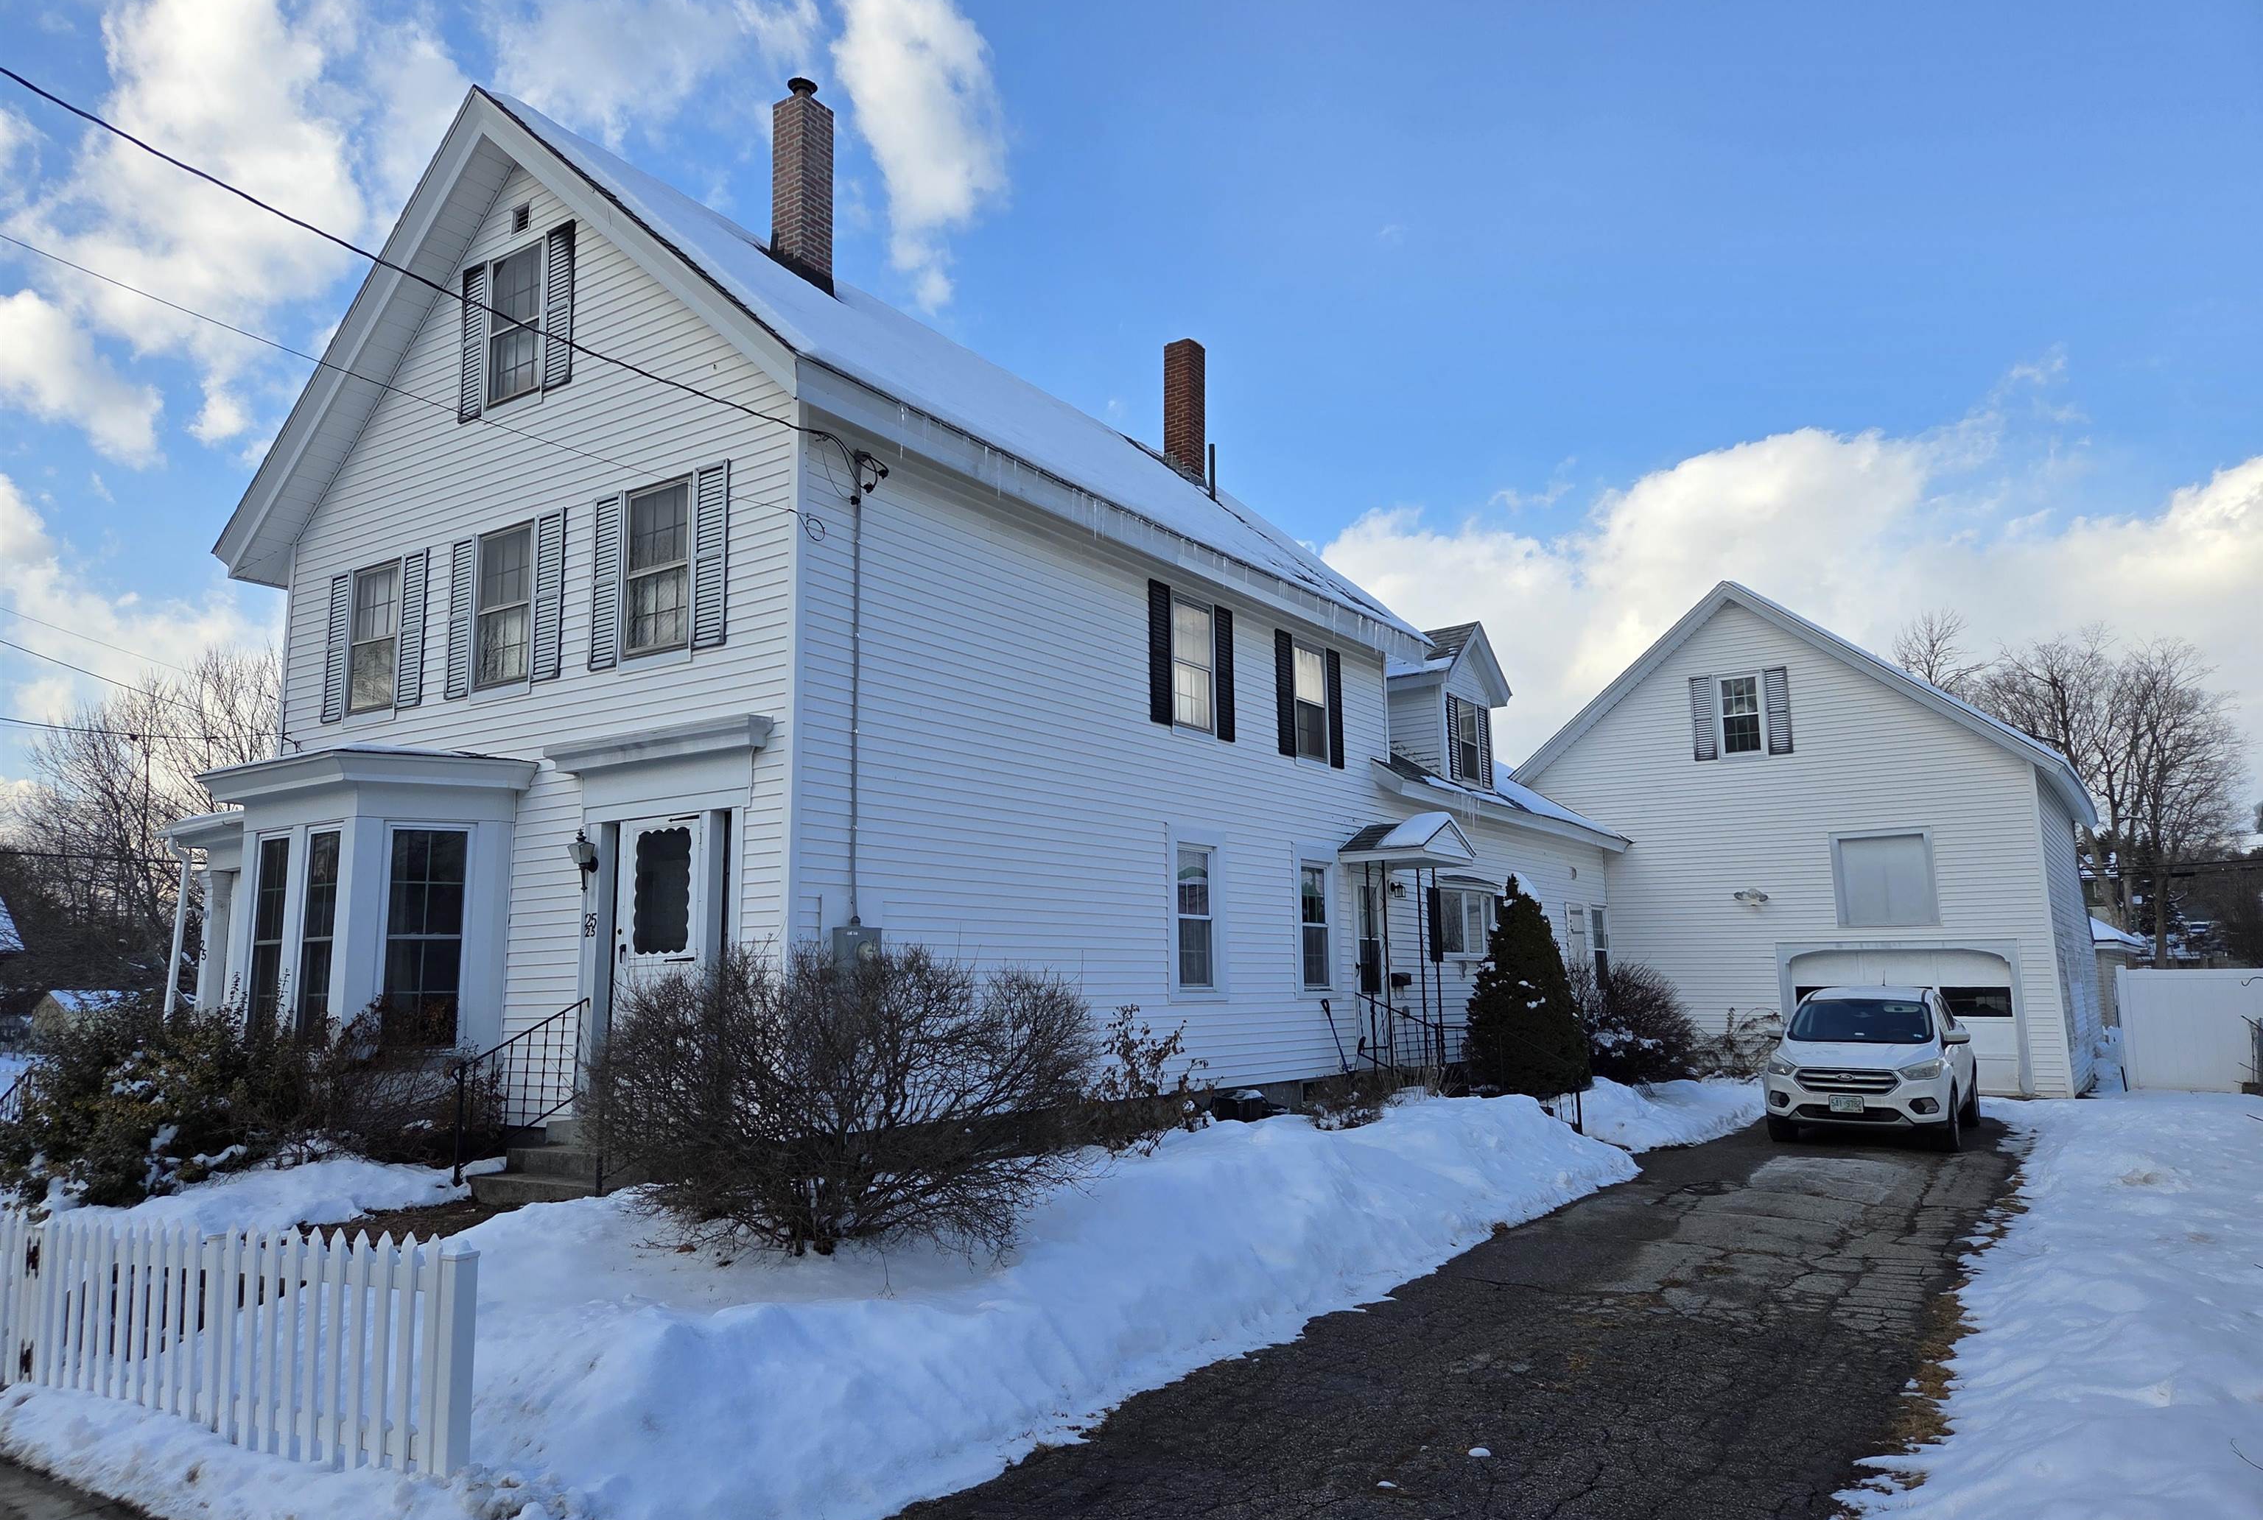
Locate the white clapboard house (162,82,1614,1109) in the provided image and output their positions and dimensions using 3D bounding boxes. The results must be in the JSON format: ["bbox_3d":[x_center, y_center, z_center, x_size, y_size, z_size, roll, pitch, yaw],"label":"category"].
[{"bbox_3d":[-0.910,-0.803,20.030,9.200,10.400,19.400,-6,-10,33],"label":"white clapboard house"}]

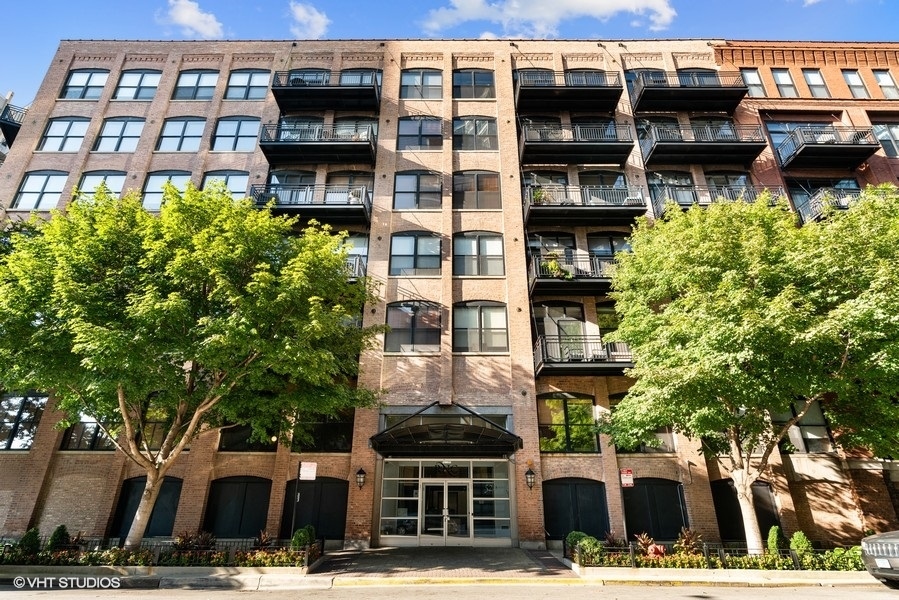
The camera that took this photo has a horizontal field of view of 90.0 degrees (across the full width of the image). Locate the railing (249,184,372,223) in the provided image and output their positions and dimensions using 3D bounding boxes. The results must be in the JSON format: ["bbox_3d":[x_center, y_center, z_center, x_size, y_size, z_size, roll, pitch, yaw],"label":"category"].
[{"bbox_3d":[-6.102,-4.244,20.114,4.990,1.251,1.312,0,-23,1],"label":"railing"}]

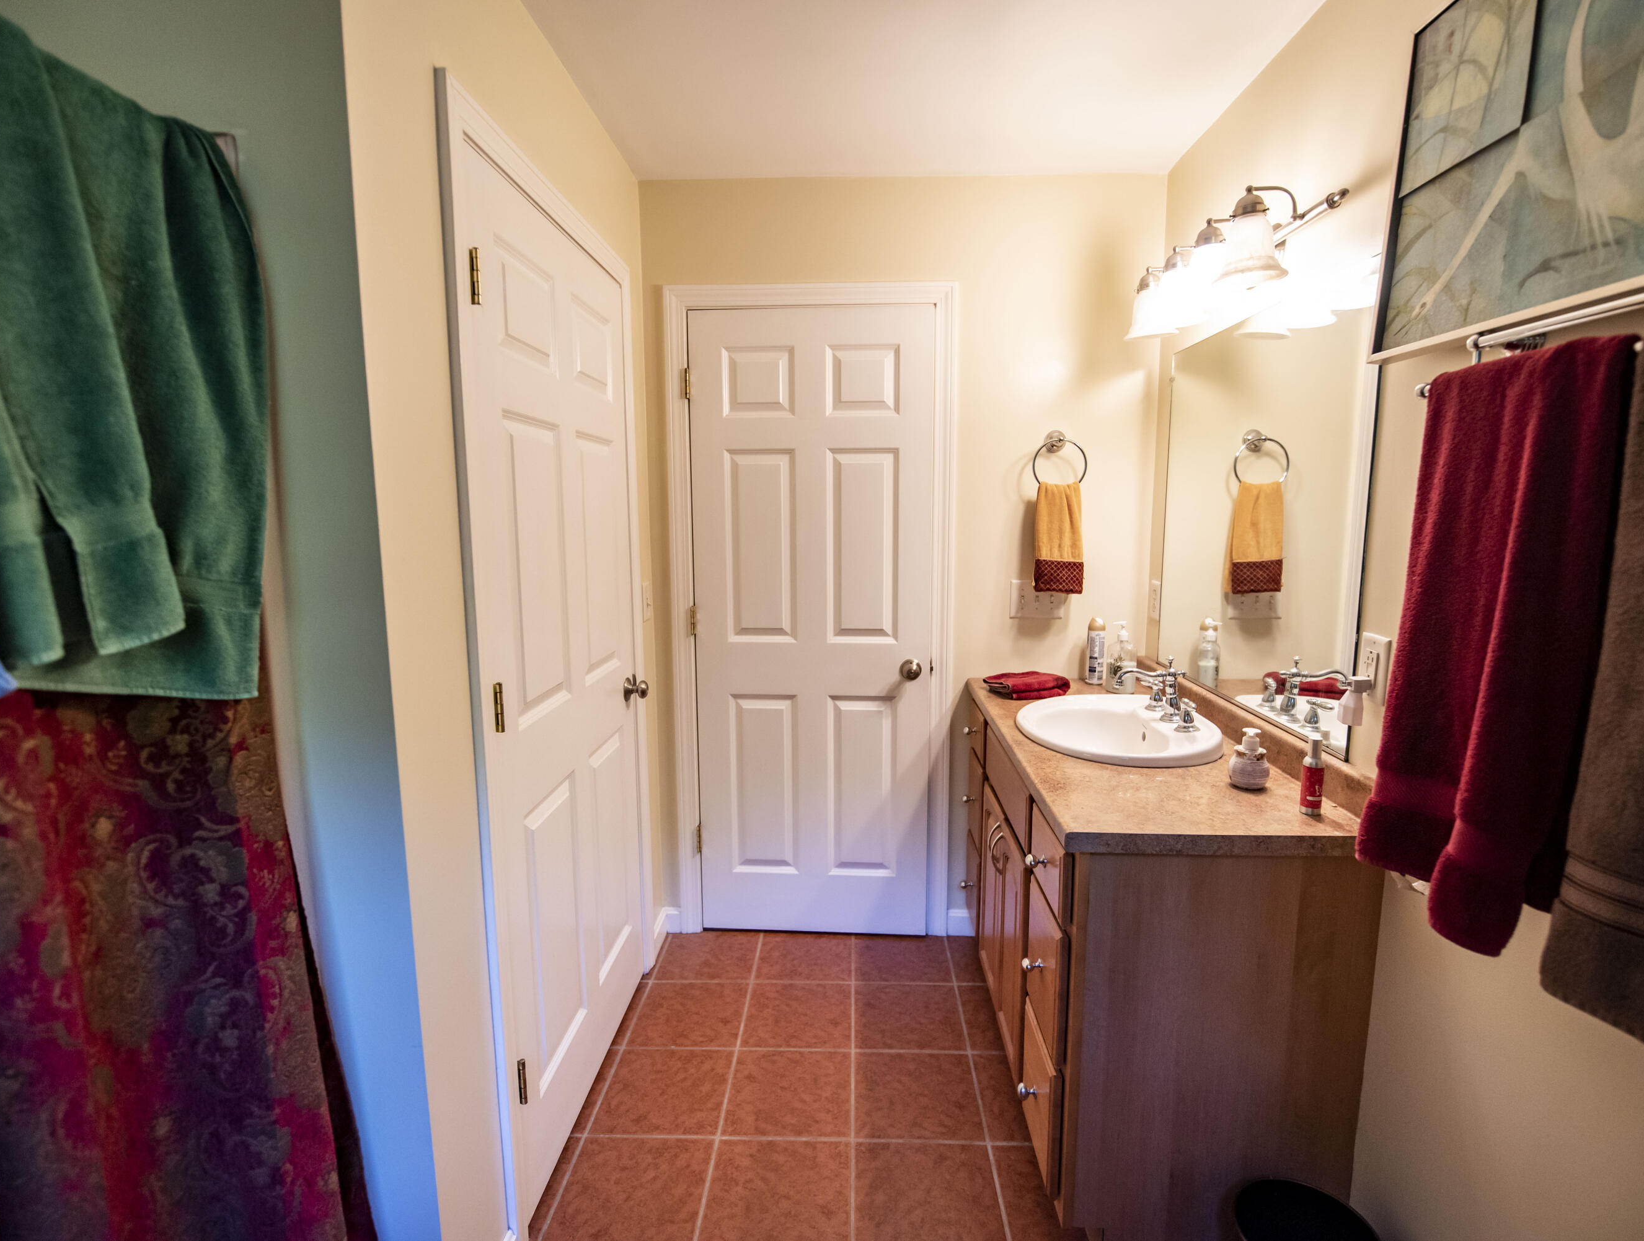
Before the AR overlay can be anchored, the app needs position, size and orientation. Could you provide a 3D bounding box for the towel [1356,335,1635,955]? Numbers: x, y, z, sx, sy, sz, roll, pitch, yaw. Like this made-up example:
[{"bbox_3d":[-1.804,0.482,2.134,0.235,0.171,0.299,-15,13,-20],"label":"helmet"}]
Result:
[{"bbox_3d":[0.812,0.030,0.970,0.110,0.690,0.295,0,8,2],"label":"towel"}]

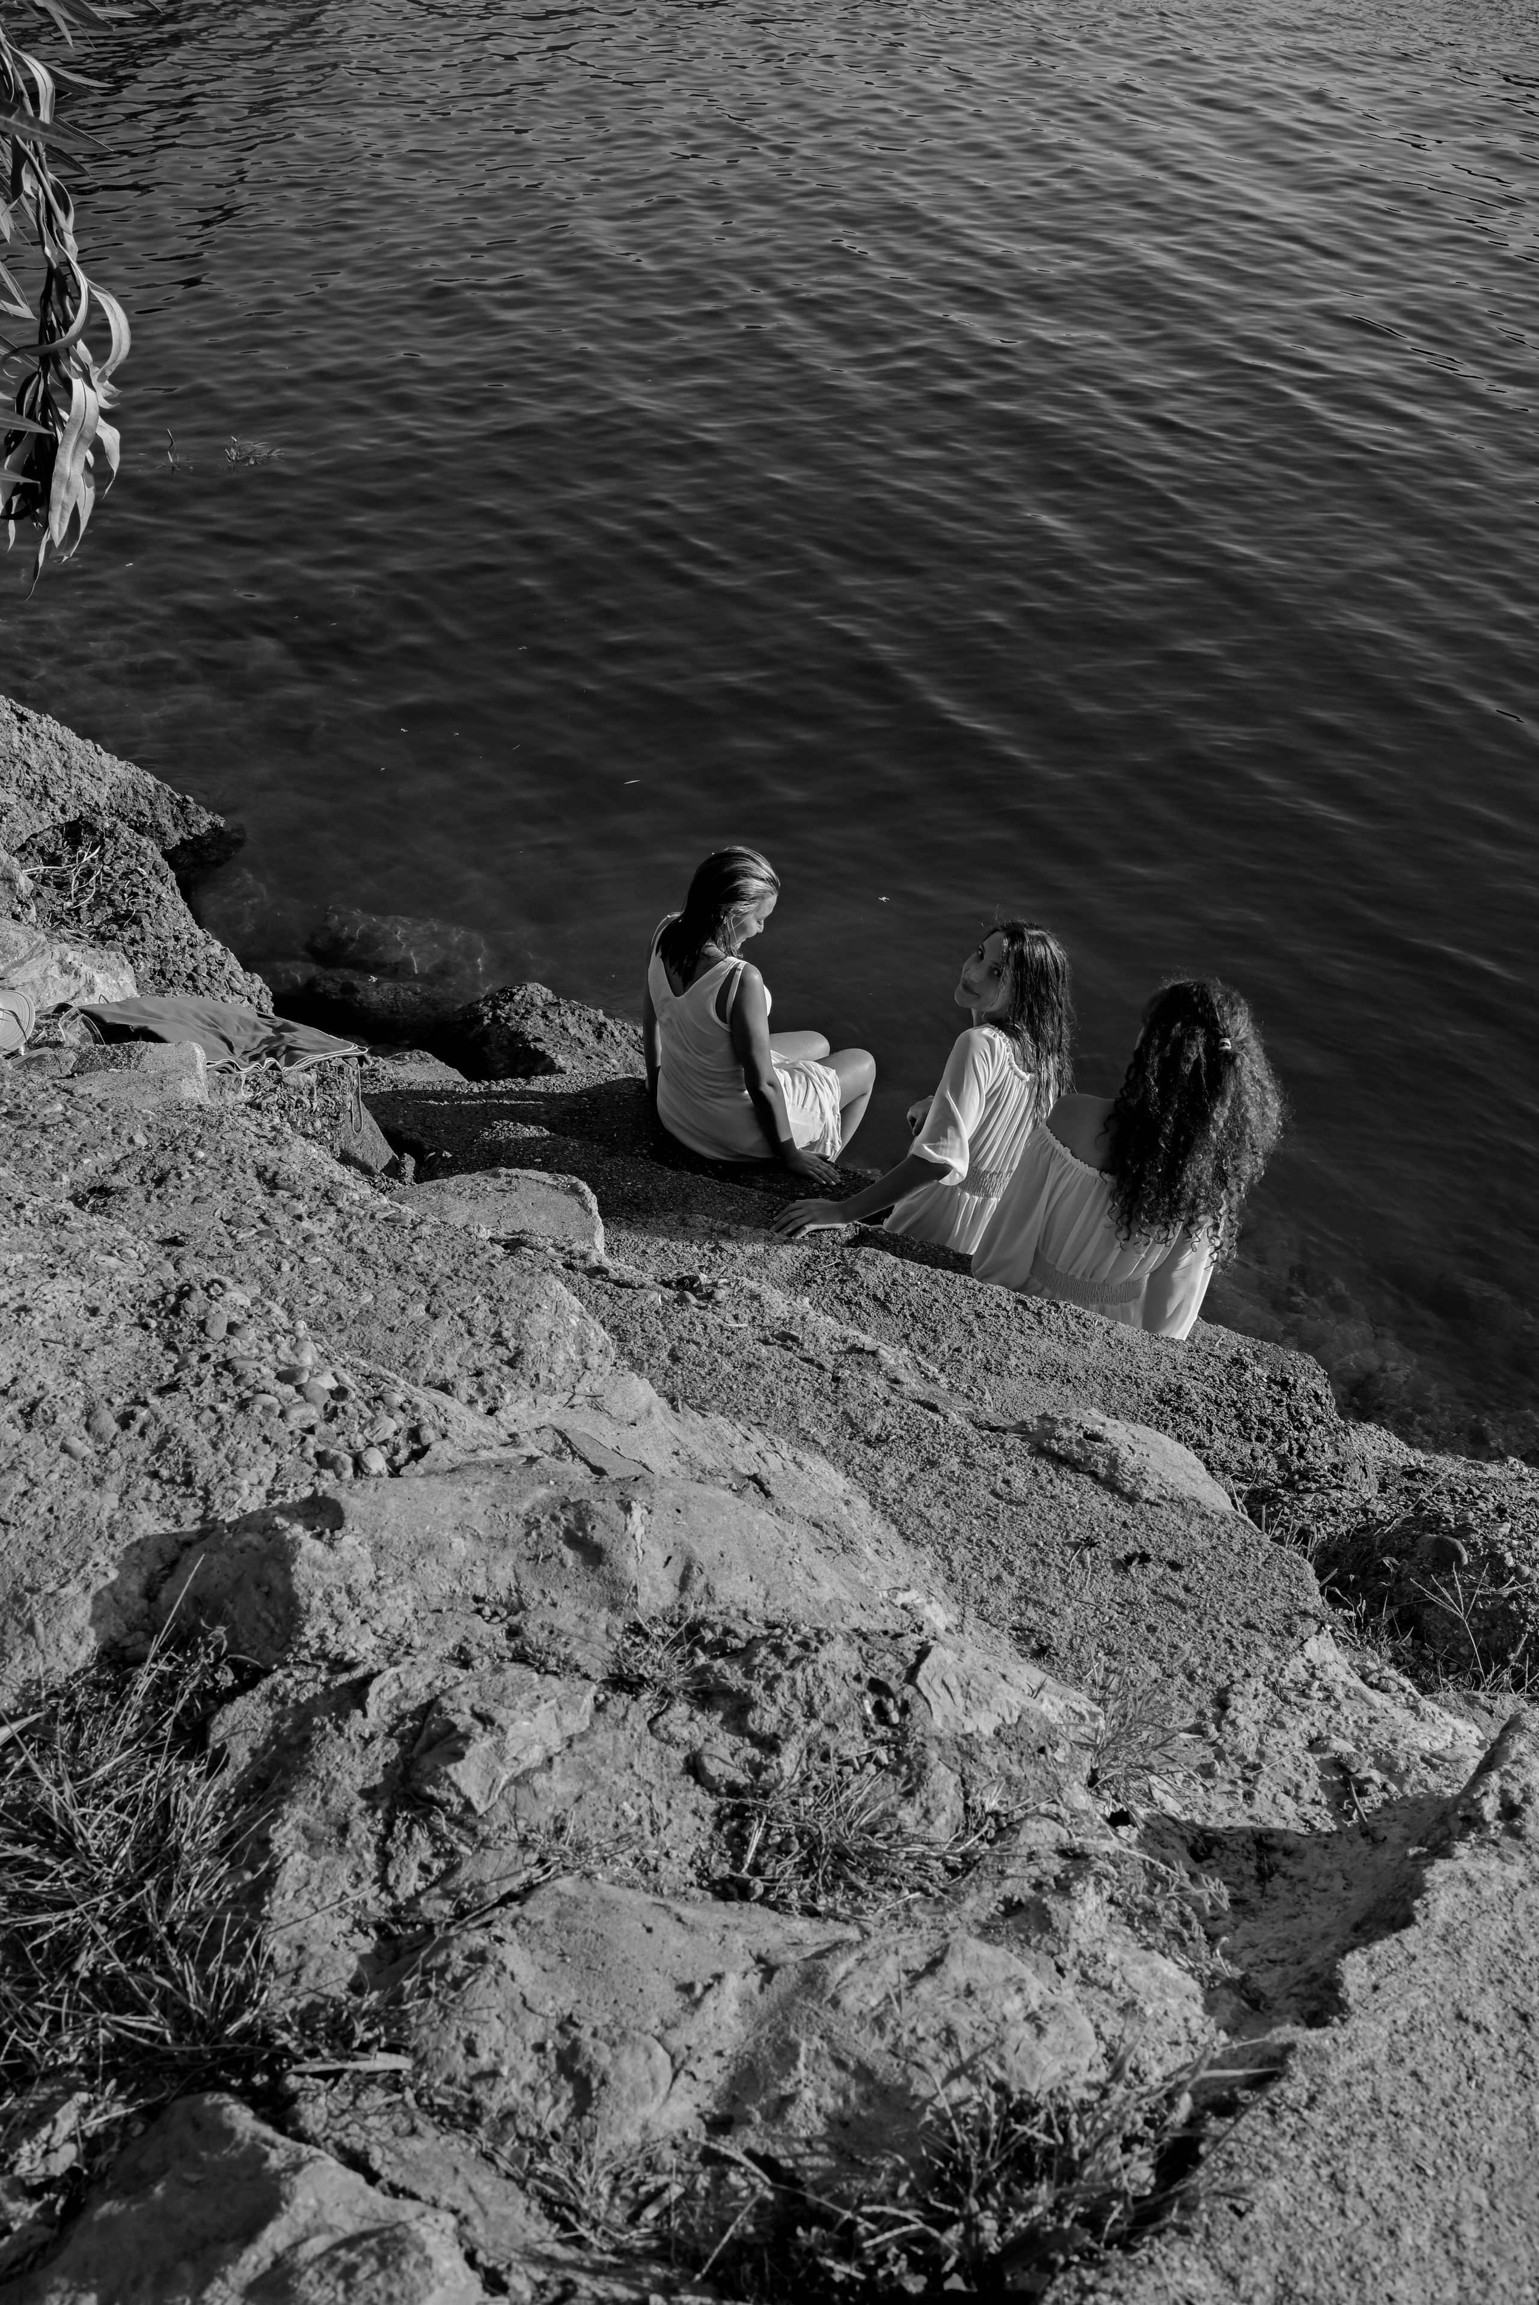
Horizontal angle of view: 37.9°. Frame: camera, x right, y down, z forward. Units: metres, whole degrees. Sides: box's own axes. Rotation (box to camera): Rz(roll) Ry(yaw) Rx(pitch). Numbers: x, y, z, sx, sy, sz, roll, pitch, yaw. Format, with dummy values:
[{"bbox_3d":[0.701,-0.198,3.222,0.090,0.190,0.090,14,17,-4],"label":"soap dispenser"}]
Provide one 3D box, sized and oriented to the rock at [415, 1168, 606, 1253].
[{"bbox_3d":[-0.594,0.141,5.080,0.400,0.130,0.220,9,39,12],"label":"rock"}]

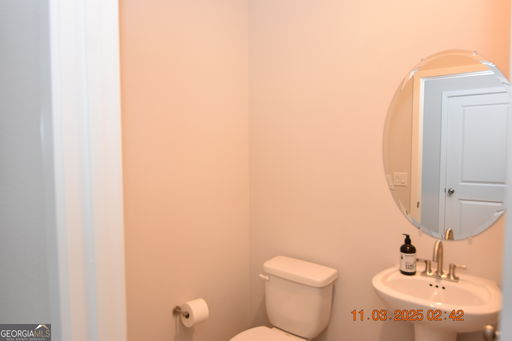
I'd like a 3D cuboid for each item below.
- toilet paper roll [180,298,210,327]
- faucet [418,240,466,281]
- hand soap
[{"bbox_3d":[-0.359,0.833,2.004,0.127,0.127,0.107,3,3,42],"label":"toilet paper roll"},{"bbox_3d":[0.839,0.414,1.571,0.210,0.188,0.165,3,4,39],"label":"faucet"},{"bbox_3d":[0.745,0.408,1.662,0.072,0.190,0.070,3,4,39],"label":"hand soap"}]

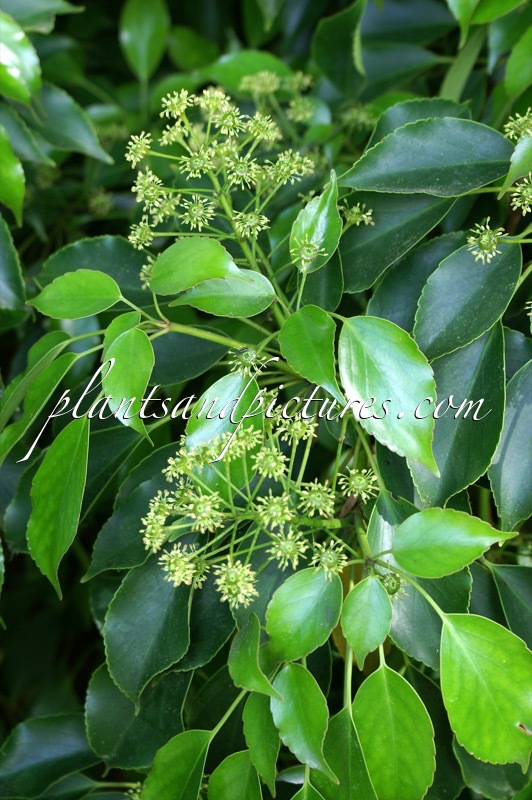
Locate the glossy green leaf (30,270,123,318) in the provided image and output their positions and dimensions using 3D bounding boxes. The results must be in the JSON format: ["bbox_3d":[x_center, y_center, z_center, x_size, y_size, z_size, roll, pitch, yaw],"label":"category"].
[{"bbox_3d":[-0.095,-0.050,0.825,0.046,0.009,0.026,-3,63,-10],"label":"glossy green leaf"}]

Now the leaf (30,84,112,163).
[{"bbox_3d":[-0.113,-0.158,0.950,0.072,0.012,0.036,39,63,15],"label":"leaf"}]

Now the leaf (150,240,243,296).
[{"bbox_3d":[-0.032,-0.067,0.835,0.053,0.012,0.031,2,60,-2],"label":"leaf"}]

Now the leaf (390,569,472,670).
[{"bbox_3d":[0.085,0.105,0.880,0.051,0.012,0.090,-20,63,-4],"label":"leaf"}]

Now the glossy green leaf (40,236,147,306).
[{"bbox_3d":[-0.092,-0.067,0.890,0.065,0.015,0.045,-10,59,1],"label":"glossy green leaf"}]

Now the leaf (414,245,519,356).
[{"bbox_3d":[0.104,-0.051,0.860,0.044,0.079,0.012,38,-8,18],"label":"leaf"}]

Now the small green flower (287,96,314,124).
[{"bbox_3d":[0.020,-0.169,0.970,0.017,0.011,0.017,4,41,-4],"label":"small green flower"}]

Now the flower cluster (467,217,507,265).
[{"bbox_3d":[0.112,-0.081,0.845,0.021,0.021,0.015,-7,-22,16],"label":"flower cluster"}]

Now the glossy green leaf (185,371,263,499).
[{"bbox_3d":[-0.019,0.016,0.765,0.035,0.064,0.016,3,-23,11],"label":"glossy green leaf"}]

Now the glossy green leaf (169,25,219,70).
[{"bbox_3d":[-0.044,-0.211,1.000,0.036,0.012,0.025,39,72,16],"label":"glossy green leaf"}]

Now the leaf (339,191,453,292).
[{"bbox_3d":[0.066,-0.090,0.890,0.085,0.013,0.046,-27,62,-12],"label":"leaf"}]

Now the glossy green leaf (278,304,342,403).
[{"bbox_3d":[0.021,-0.021,0.750,0.029,0.051,0.014,-19,-21,-1],"label":"glossy green leaf"}]

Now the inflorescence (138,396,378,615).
[{"bbox_3d":[-0.003,0.047,0.745,0.104,0.088,0.078,0,18,0],"label":"inflorescence"}]

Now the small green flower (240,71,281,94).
[{"bbox_3d":[-0.003,-0.185,0.970,0.021,0.011,0.018,0,16,0],"label":"small green flower"}]

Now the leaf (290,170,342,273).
[{"bbox_3d":[0.025,-0.088,0.820,0.025,0.057,0.012,4,-22,17],"label":"leaf"}]

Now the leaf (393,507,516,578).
[{"bbox_3d":[0.089,0.067,0.785,0.059,0.014,0.037,-7,61,-10],"label":"leaf"}]

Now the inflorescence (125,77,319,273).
[{"bbox_3d":[-0.024,-0.118,0.860,0.096,0.078,0.075,-11,18,3],"label":"inflorescence"}]

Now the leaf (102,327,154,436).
[{"bbox_3d":[-0.062,-0.008,0.750,0.024,0.014,0.055,-11,65,1],"label":"leaf"}]

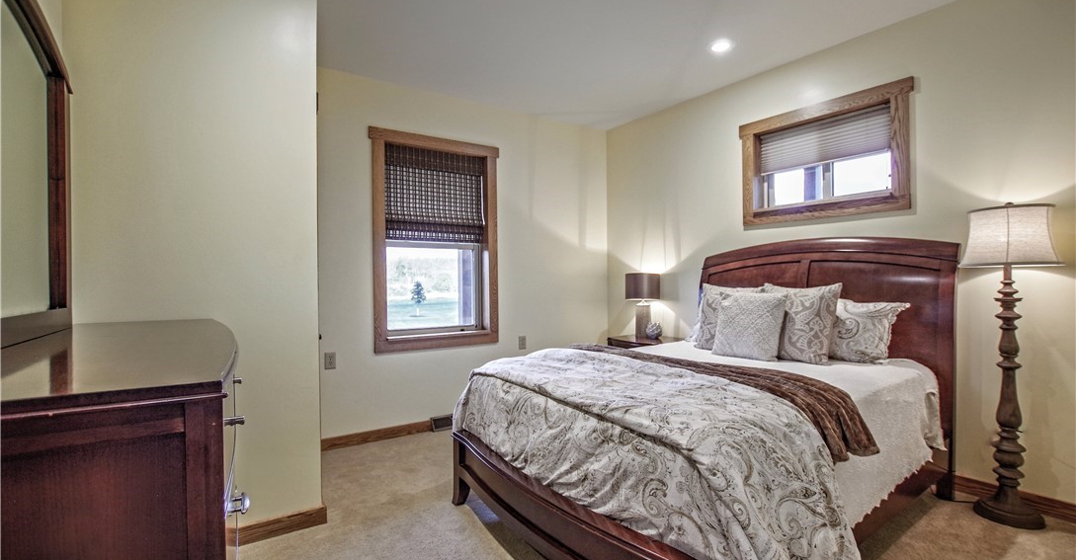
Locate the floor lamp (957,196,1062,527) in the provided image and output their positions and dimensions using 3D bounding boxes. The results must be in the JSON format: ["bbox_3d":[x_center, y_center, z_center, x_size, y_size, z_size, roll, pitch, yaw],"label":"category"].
[{"bbox_3d":[2.362,0.395,2.250,0.350,1.573,0.350,0,0,-36],"label":"floor lamp"}]

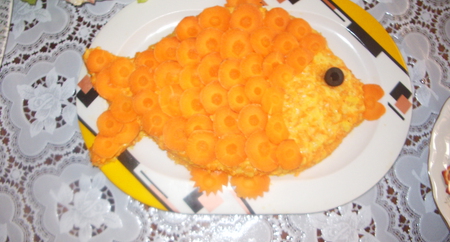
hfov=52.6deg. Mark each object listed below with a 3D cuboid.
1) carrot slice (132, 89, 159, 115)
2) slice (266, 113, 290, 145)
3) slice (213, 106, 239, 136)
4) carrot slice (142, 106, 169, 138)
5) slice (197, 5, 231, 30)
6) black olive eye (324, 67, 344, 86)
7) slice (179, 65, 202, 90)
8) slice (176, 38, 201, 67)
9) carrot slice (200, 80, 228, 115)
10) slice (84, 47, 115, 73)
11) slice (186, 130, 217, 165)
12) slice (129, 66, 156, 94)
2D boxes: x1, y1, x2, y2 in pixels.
[{"bbox_3d":[-0.078,-0.018,0.453,0.027,0.004,0.027,0,81,-1],"label":"carrot slice"},{"bbox_3d":[0.051,0.008,0.453,0.027,0.004,0.031,0,84,-9],"label":"slice"},{"bbox_3d":[0.003,0.001,0.433,0.029,0.004,0.029,0,85,0],"label":"slice"},{"bbox_3d":[-0.070,0.001,0.451,0.029,0.004,0.029,0,87,1],"label":"carrot slice"},{"bbox_3d":[-0.010,-0.103,0.458,0.032,0.004,0.032,0,69,0],"label":"slice"},{"bbox_3d":[0.106,-0.043,0.441,0.019,0.007,0.019,1,78,-6],"label":"black olive eye"},{"bbox_3d":[-0.031,-0.043,0.453,0.027,0.005,0.027,0,82,-6],"label":"slice"},{"bbox_3d":[-0.034,-0.067,0.448,0.028,0.004,0.028,0,75,0],"label":"slice"},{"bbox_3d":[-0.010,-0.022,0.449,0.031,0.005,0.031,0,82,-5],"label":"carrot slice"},{"bbox_3d":[-0.124,-0.060,0.454,0.027,0.004,0.027,0,78,3],"label":"slice"},{"bbox_3d":[-0.022,0.027,0.448,0.031,0.004,0.034,0,88,-1],"label":"slice"},{"bbox_3d":[-0.082,-0.040,0.456,0.028,0.004,0.029,0,79,-1],"label":"slice"}]

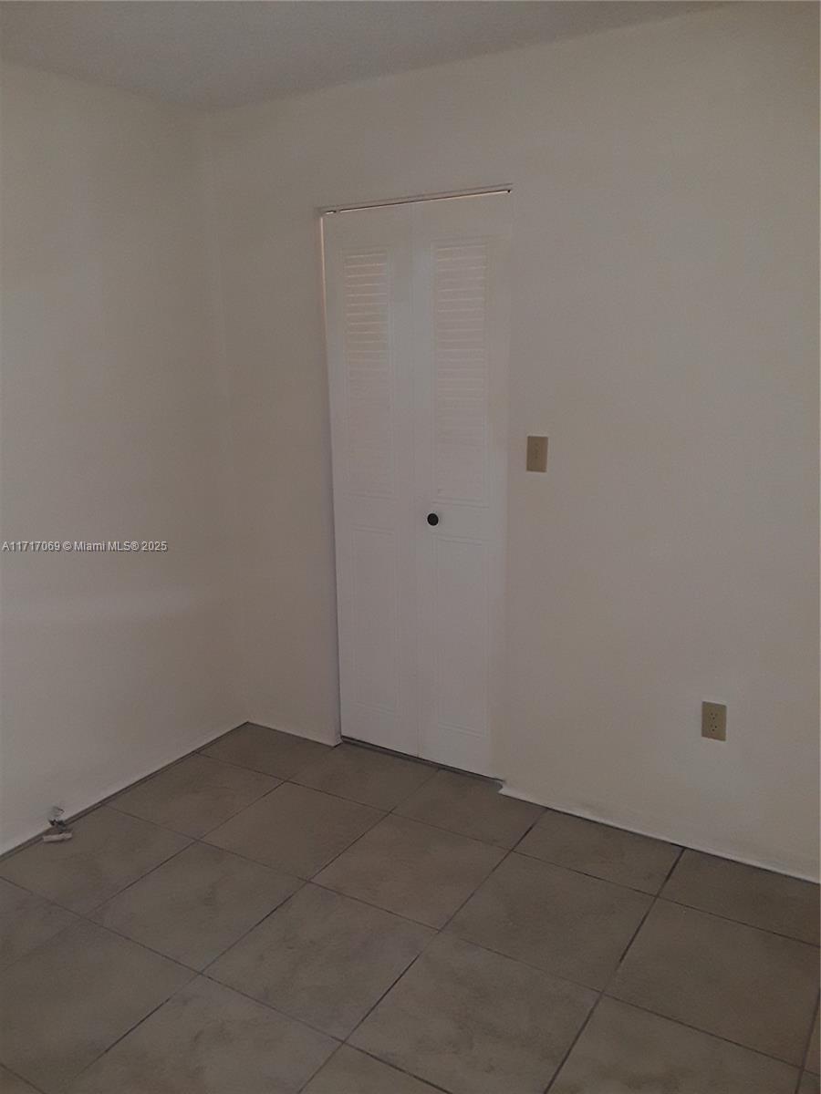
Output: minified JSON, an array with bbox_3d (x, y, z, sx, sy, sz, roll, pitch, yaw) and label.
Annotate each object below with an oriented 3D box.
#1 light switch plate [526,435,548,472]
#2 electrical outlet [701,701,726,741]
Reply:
[{"bbox_3d":[0.404,-0.294,2.827,0.071,0.115,0.013,7,16,31],"label":"light switch plate"},{"bbox_3d":[0.929,0.536,2.709,0.071,0.115,0.010,7,16,31],"label":"electrical outlet"}]

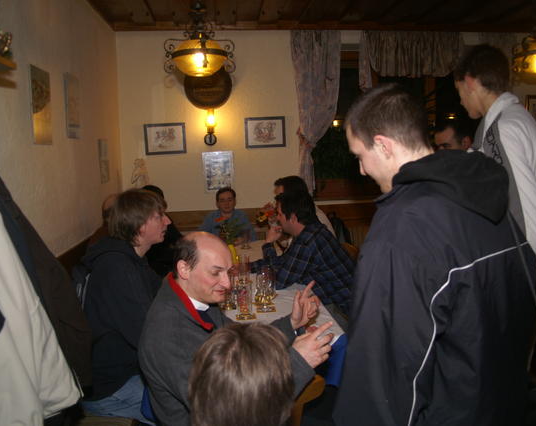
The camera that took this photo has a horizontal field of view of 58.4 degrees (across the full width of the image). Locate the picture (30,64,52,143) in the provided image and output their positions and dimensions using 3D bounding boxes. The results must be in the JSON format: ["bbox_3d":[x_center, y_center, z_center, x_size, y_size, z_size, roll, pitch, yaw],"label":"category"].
[{"bbox_3d":[-1.131,-0.537,2.426,0.020,0.385,0.255,-2,8,-5],"label":"picture"}]

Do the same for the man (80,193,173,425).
[{"bbox_3d":[-0.423,0.579,2.092,0.770,1.360,0.520,-5,9,-21],"label":"man"}]

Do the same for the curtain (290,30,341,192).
[{"bbox_3d":[0.464,-0.922,4.546,0.471,1.552,0.120,-3,8,-6],"label":"curtain"}]

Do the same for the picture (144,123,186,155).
[{"bbox_3d":[-0.931,-0.671,4.369,0.365,0.275,0.025,-2,8,-5],"label":"picture"}]

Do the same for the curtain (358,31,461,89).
[{"bbox_3d":[1.346,-1.462,4.573,0.998,0.541,0.120,-3,8,-6],"label":"curtain"}]

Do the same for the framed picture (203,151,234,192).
[{"bbox_3d":[-0.467,-0.400,4.573,0.280,0.374,0.020,-3,8,-6],"label":"framed picture"}]

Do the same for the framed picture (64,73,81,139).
[{"bbox_3d":[-1.187,-0.645,2.930,0.020,0.383,0.286,-3,8,-6],"label":"framed picture"}]

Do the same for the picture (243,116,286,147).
[{"bbox_3d":[-0.017,-0.741,4.450,0.376,0.281,0.025,-2,8,-5],"label":"picture"}]

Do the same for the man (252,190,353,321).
[{"bbox_3d":[0.225,0.519,2.700,0.680,1.290,0.490,-1,8,8],"label":"man"}]

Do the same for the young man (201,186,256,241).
[{"bbox_3d":[-0.361,0.365,4.128,0.520,1.200,0.720,-2,8,-5],"label":"young man"}]

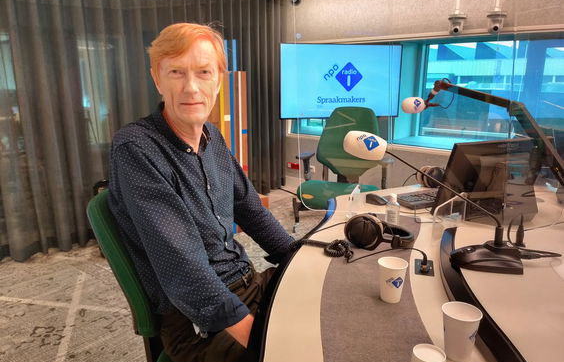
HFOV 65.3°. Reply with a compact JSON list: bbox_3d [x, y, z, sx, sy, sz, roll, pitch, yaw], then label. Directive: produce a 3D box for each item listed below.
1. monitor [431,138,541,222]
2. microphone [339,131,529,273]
[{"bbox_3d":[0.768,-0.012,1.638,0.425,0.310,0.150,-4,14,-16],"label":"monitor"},{"bbox_3d":[0.435,0.045,1.294,0.500,0.365,0.140,3,14,11],"label":"microphone"}]

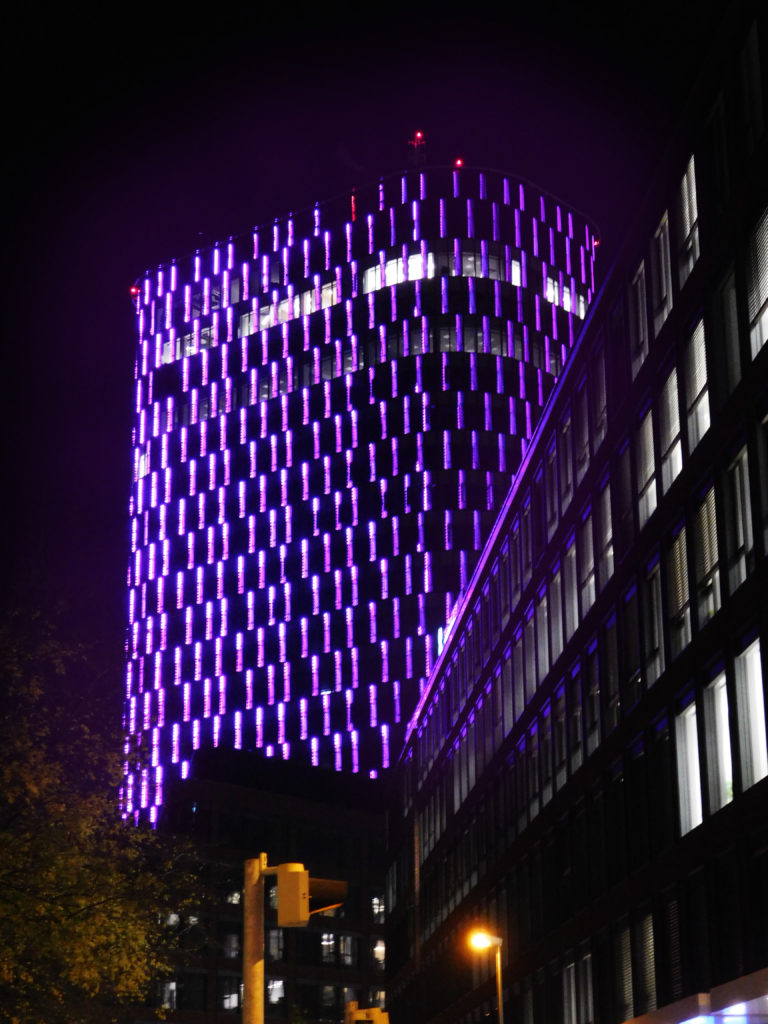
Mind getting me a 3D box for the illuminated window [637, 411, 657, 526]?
[{"bbox_3d":[5.823,-0.930,43.256,0.130,2.360,1.720,1,-19,-5],"label":"illuminated window"}]

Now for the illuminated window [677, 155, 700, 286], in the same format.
[{"bbox_3d":[5.990,-5.713,38.449,0.130,2.200,1.600,2,-19,-5],"label":"illuminated window"}]

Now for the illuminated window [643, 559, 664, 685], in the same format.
[{"bbox_3d":[5.845,2.474,42.237,0.130,2.360,1.720,1,-19,-5],"label":"illuminated window"}]

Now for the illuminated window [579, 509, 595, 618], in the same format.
[{"bbox_3d":[4.992,1.306,48.161,0.130,2.200,1.600,2,-19,-5],"label":"illuminated window"}]

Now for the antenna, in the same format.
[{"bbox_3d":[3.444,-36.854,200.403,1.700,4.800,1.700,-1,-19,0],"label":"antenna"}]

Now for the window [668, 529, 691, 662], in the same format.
[{"bbox_3d":[6.033,1.733,40.029,0.130,2.360,1.720,1,-19,-5],"label":"window"}]

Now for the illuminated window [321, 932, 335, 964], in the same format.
[{"bbox_3d":[-4.010,31.169,139.318,0.130,2.050,1.450,-14,-23,35],"label":"illuminated window"}]

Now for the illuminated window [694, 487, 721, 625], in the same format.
[{"bbox_3d":[5.988,0.857,36.166,0.130,2.200,1.600,2,-19,-5],"label":"illuminated window"}]

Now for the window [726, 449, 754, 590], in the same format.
[{"bbox_3d":[6.426,0.157,35.393,0.130,2.360,1.720,1,-19,-5],"label":"window"}]

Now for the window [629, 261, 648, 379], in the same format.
[{"bbox_3d":[5.583,-4.188,42.873,0.130,2.200,1.600,2,-19,-5],"label":"window"}]

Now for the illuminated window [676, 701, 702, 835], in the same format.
[{"bbox_3d":[5.796,4.894,37.084,0.130,2.200,1.600,2,-19,-5],"label":"illuminated window"}]

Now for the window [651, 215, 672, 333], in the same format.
[{"bbox_3d":[5.782,-4.946,40.718,0.130,2.200,1.600,2,-19,-5],"label":"window"}]

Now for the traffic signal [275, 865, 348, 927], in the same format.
[{"bbox_3d":[-0.483,2.554,13.000,0.490,0.390,0.300,4,-19,-14],"label":"traffic signal"}]

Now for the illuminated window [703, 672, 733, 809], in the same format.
[{"bbox_3d":[5.982,4.188,35.063,0.130,2.200,1.600,2,-19,-5],"label":"illuminated window"}]

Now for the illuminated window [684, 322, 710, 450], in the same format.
[{"bbox_3d":[5.986,-2.392,37.327,0.130,2.200,1.600,2,-19,-5],"label":"illuminated window"}]

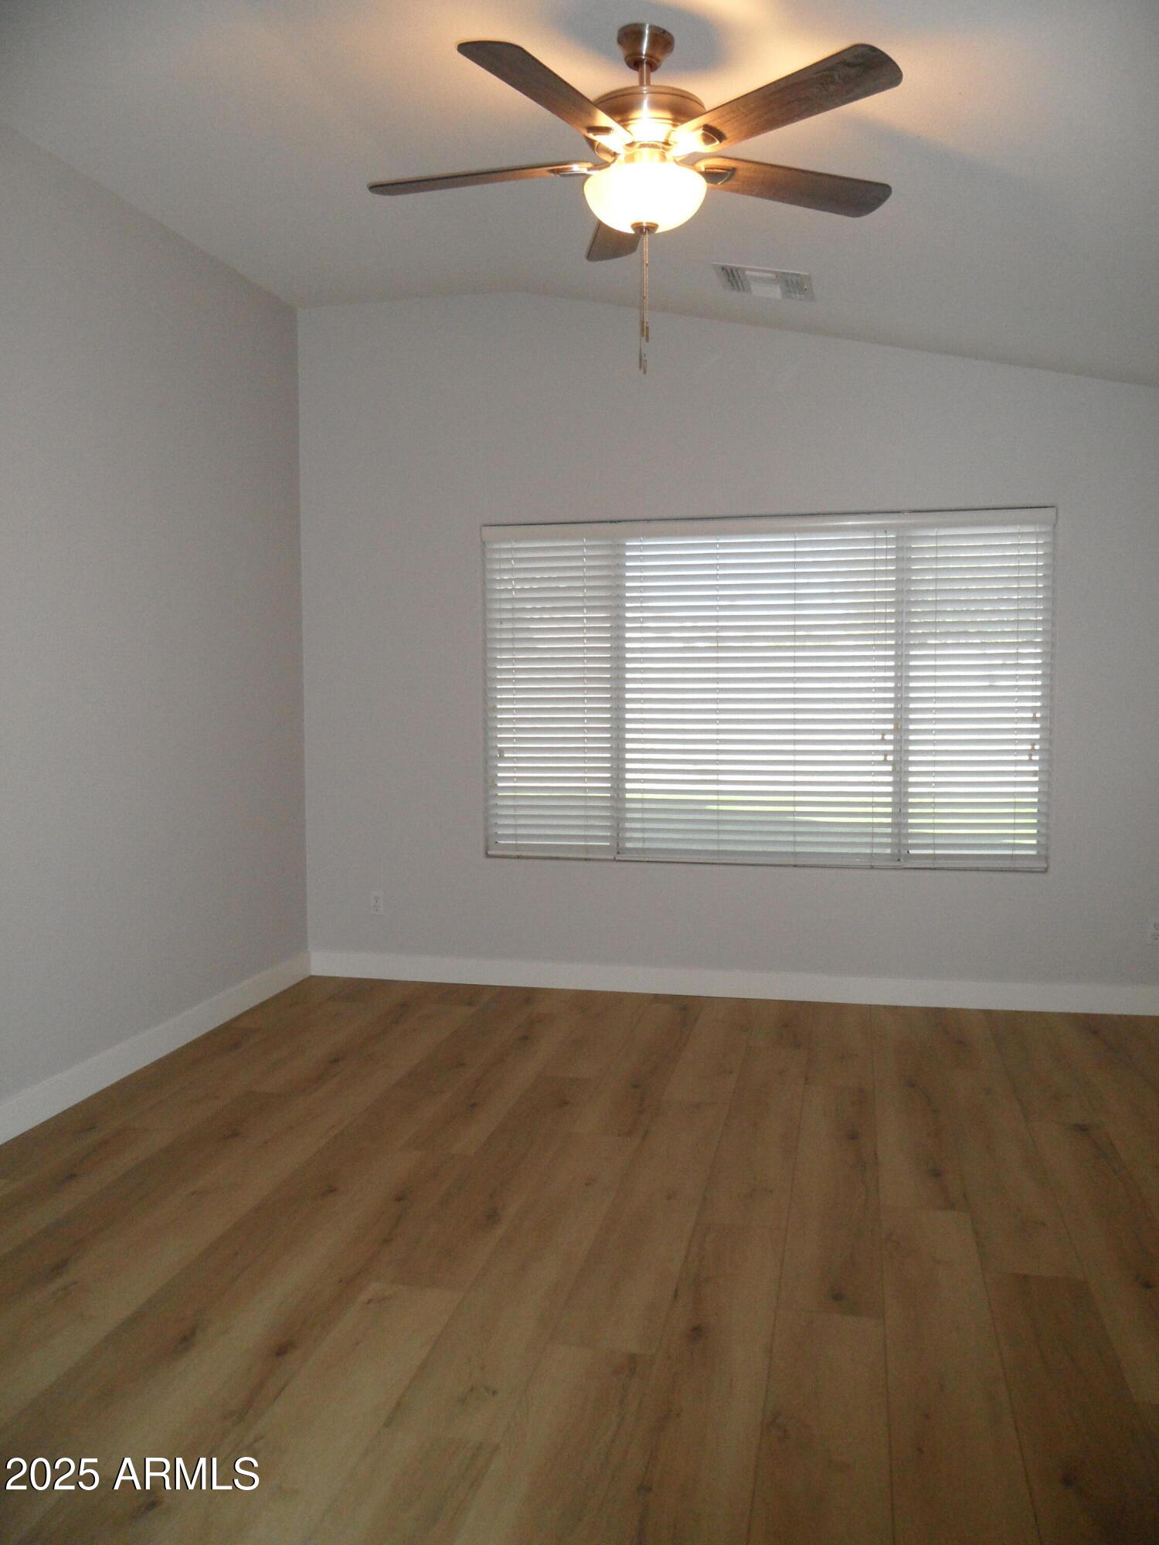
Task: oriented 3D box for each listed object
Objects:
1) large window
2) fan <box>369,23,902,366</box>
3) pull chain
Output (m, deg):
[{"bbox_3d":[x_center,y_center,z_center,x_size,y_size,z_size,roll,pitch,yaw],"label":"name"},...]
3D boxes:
[{"bbox_3d":[0.759,-0.350,5.242,2.430,1.490,0.080,0,4,13],"label":"large window"},{"bbox_3d":[0.157,-1.328,2.833,1.280,0.760,1.280,0,4,13],"label":"fan"},{"bbox_3d":[0.155,-1.119,2.844,0.030,0.345,0.030,0,4,13],"label":"pull chain"}]

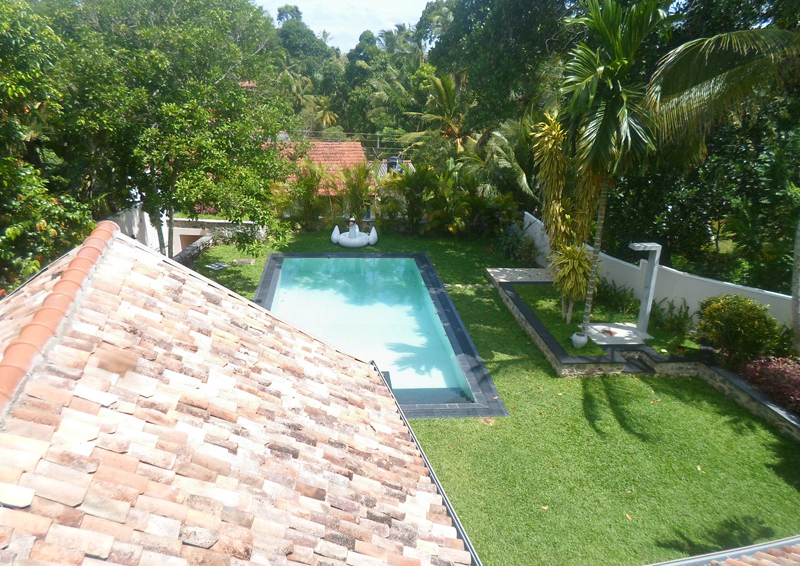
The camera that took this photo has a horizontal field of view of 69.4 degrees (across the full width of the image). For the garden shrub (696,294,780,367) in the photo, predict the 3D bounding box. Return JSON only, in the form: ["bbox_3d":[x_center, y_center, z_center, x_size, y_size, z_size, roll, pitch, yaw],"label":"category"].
[{"bbox_3d":[7.142,0.993,12.228,1.620,1.520,1.500,0,20,-7],"label":"garden shrub"}]

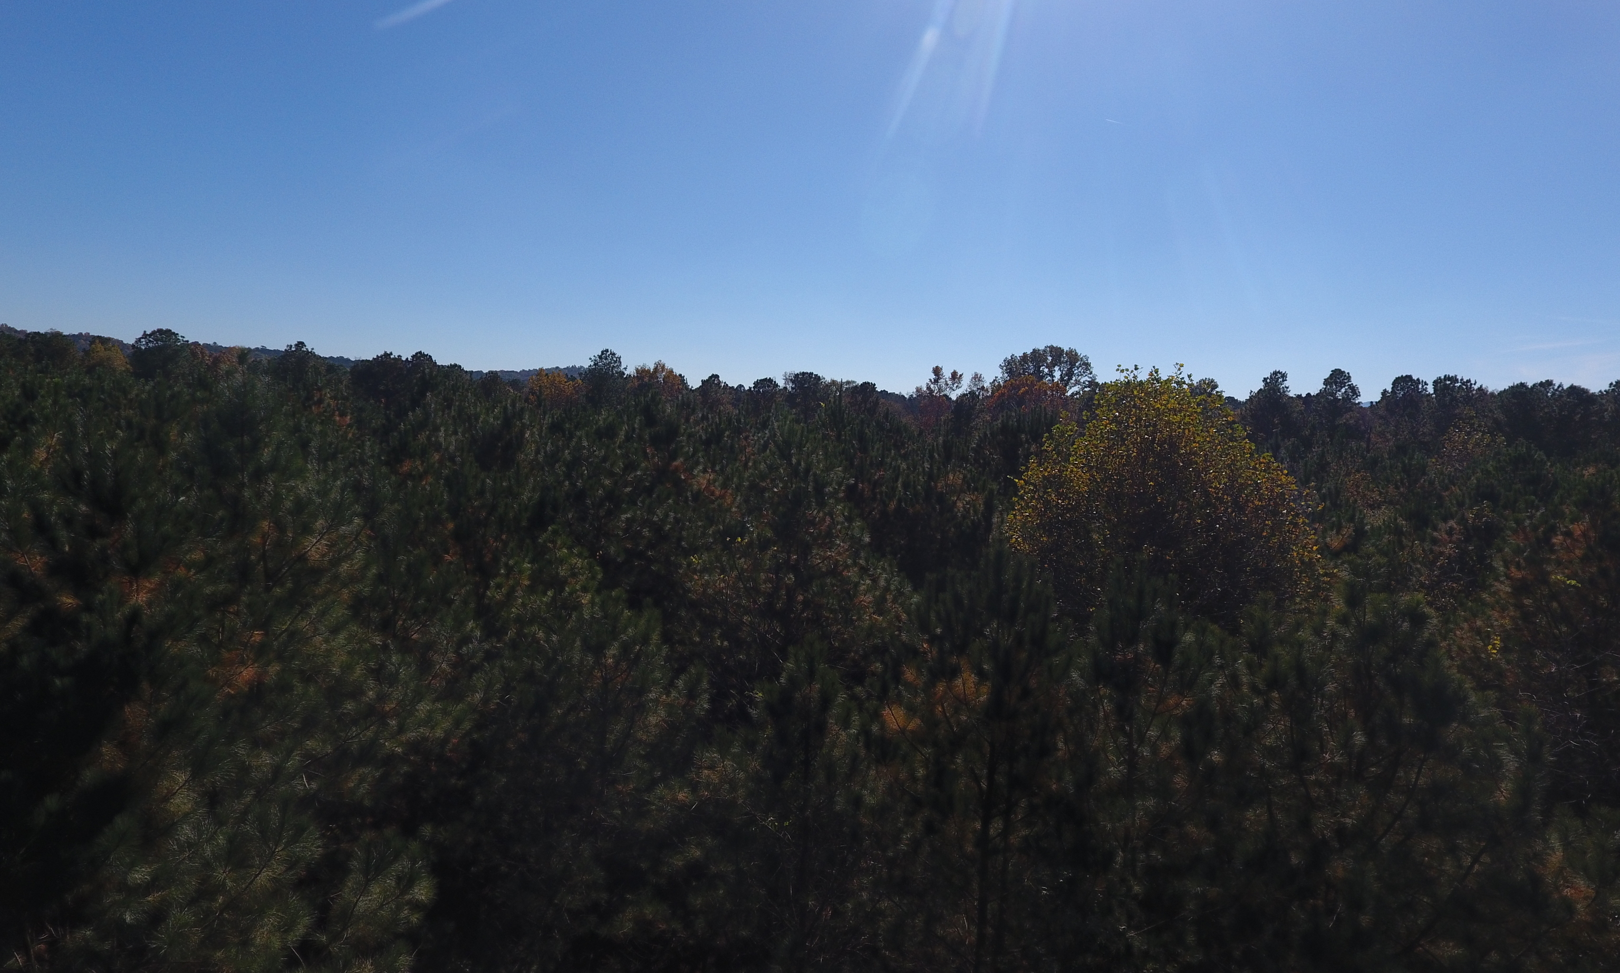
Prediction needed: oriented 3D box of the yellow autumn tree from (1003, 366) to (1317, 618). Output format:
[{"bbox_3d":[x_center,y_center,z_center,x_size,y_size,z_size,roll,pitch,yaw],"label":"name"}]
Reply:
[{"bbox_3d":[8.300,1.700,22.200,7.200,9.000,7.000,0,6,0],"label":"yellow autumn tree"}]

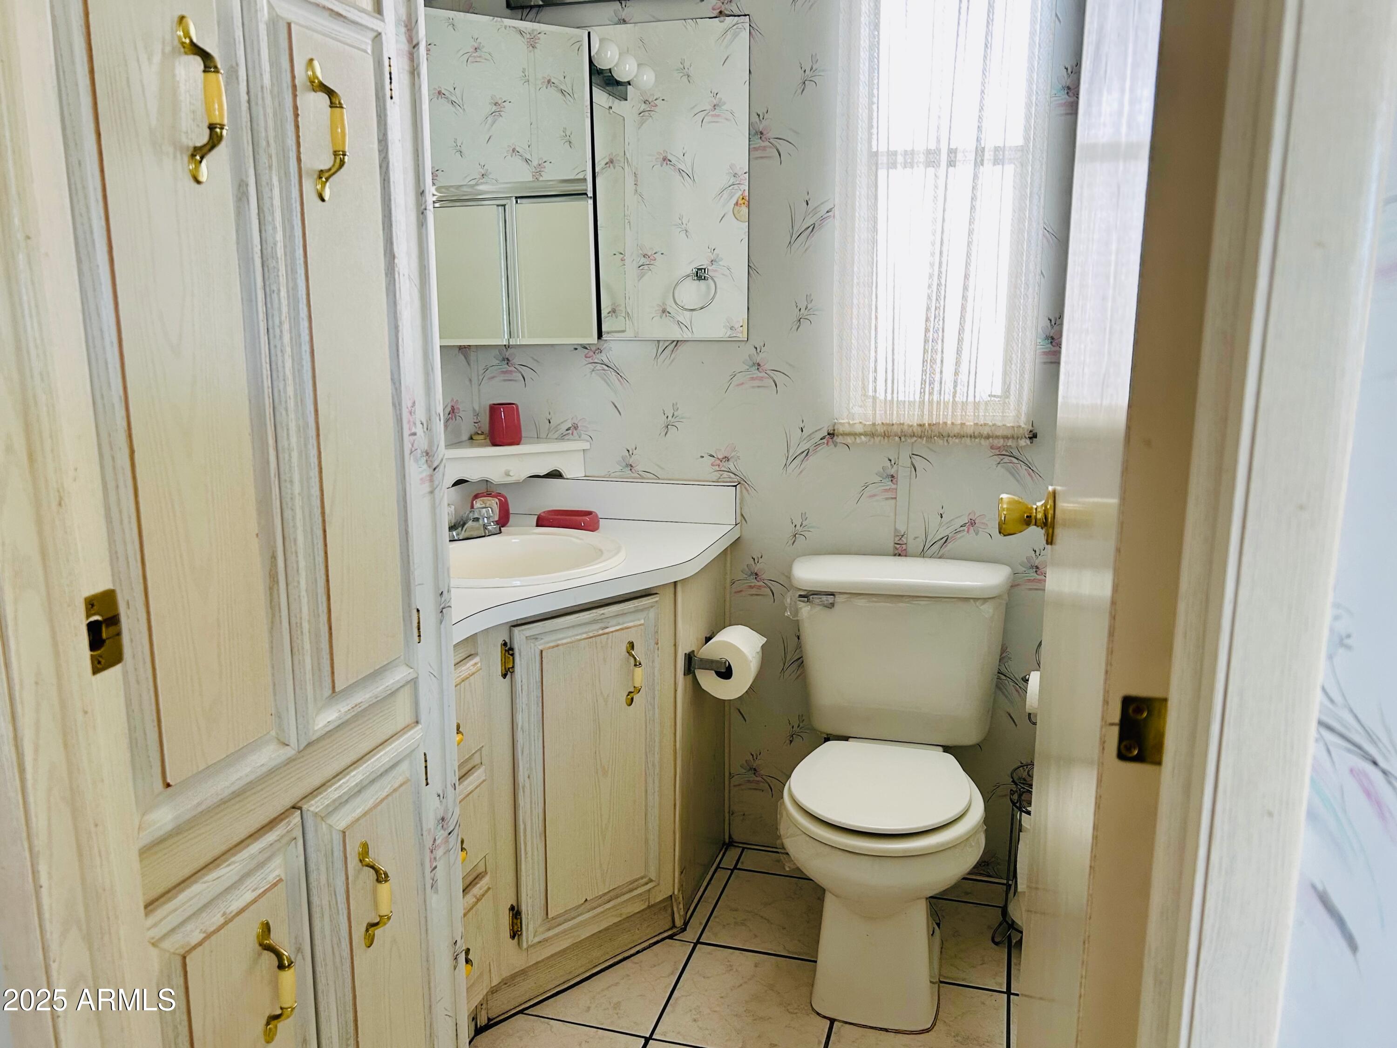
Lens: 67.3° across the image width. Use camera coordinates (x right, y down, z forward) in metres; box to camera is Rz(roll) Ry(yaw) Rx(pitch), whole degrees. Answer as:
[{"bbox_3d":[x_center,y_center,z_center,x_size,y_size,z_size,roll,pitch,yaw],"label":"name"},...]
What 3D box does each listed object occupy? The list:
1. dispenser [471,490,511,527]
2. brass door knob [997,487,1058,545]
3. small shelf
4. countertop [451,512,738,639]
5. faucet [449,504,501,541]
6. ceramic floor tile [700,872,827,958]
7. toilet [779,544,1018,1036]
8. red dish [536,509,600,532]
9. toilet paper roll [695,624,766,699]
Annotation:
[{"bbox_3d":[-0.472,-0.035,2.385,0.080,0.080,0.052,-6,13,-29],"label":"dispenser"},{"bbox_3d":[0.369,-0.011,1.183,0.062,0.065,0.065,3,12,16],"label":"brass door knob"},{"bbox_3d":[-0.470,-0.147,2.426,0.387,0.092,0.238,-6,13,-28],"label":"small shelf"},{"bbox_3d":[-0.358,0.102,1.978,0.650,0.035,1.040,3,12,16],"label":"countertop"},{"bbox_3d":[-0.473,-0.005,2.208,0.160,0.078,0.135,-10,15,-41],"label":"faucet"},{"bbox_3d":[0.188,0.838,2.247,0.302,0.009,0.302,3,12,16],"label":"ceramic floor tile"},{"bbox_3d":[0.364,0.496,2.045,0.440,0.741,0.650,3,11,14],"label":"toilet"},{"bbox_3d":[-0.286,-0.012,2.380,0.140,0.036,0.085,4,12,21],"label":"red dish"},{"bbox_3d":[0.064,0.279,2.118,0.119,0.119,0.104,3,12,16],"label":"toilet paper roll"}]

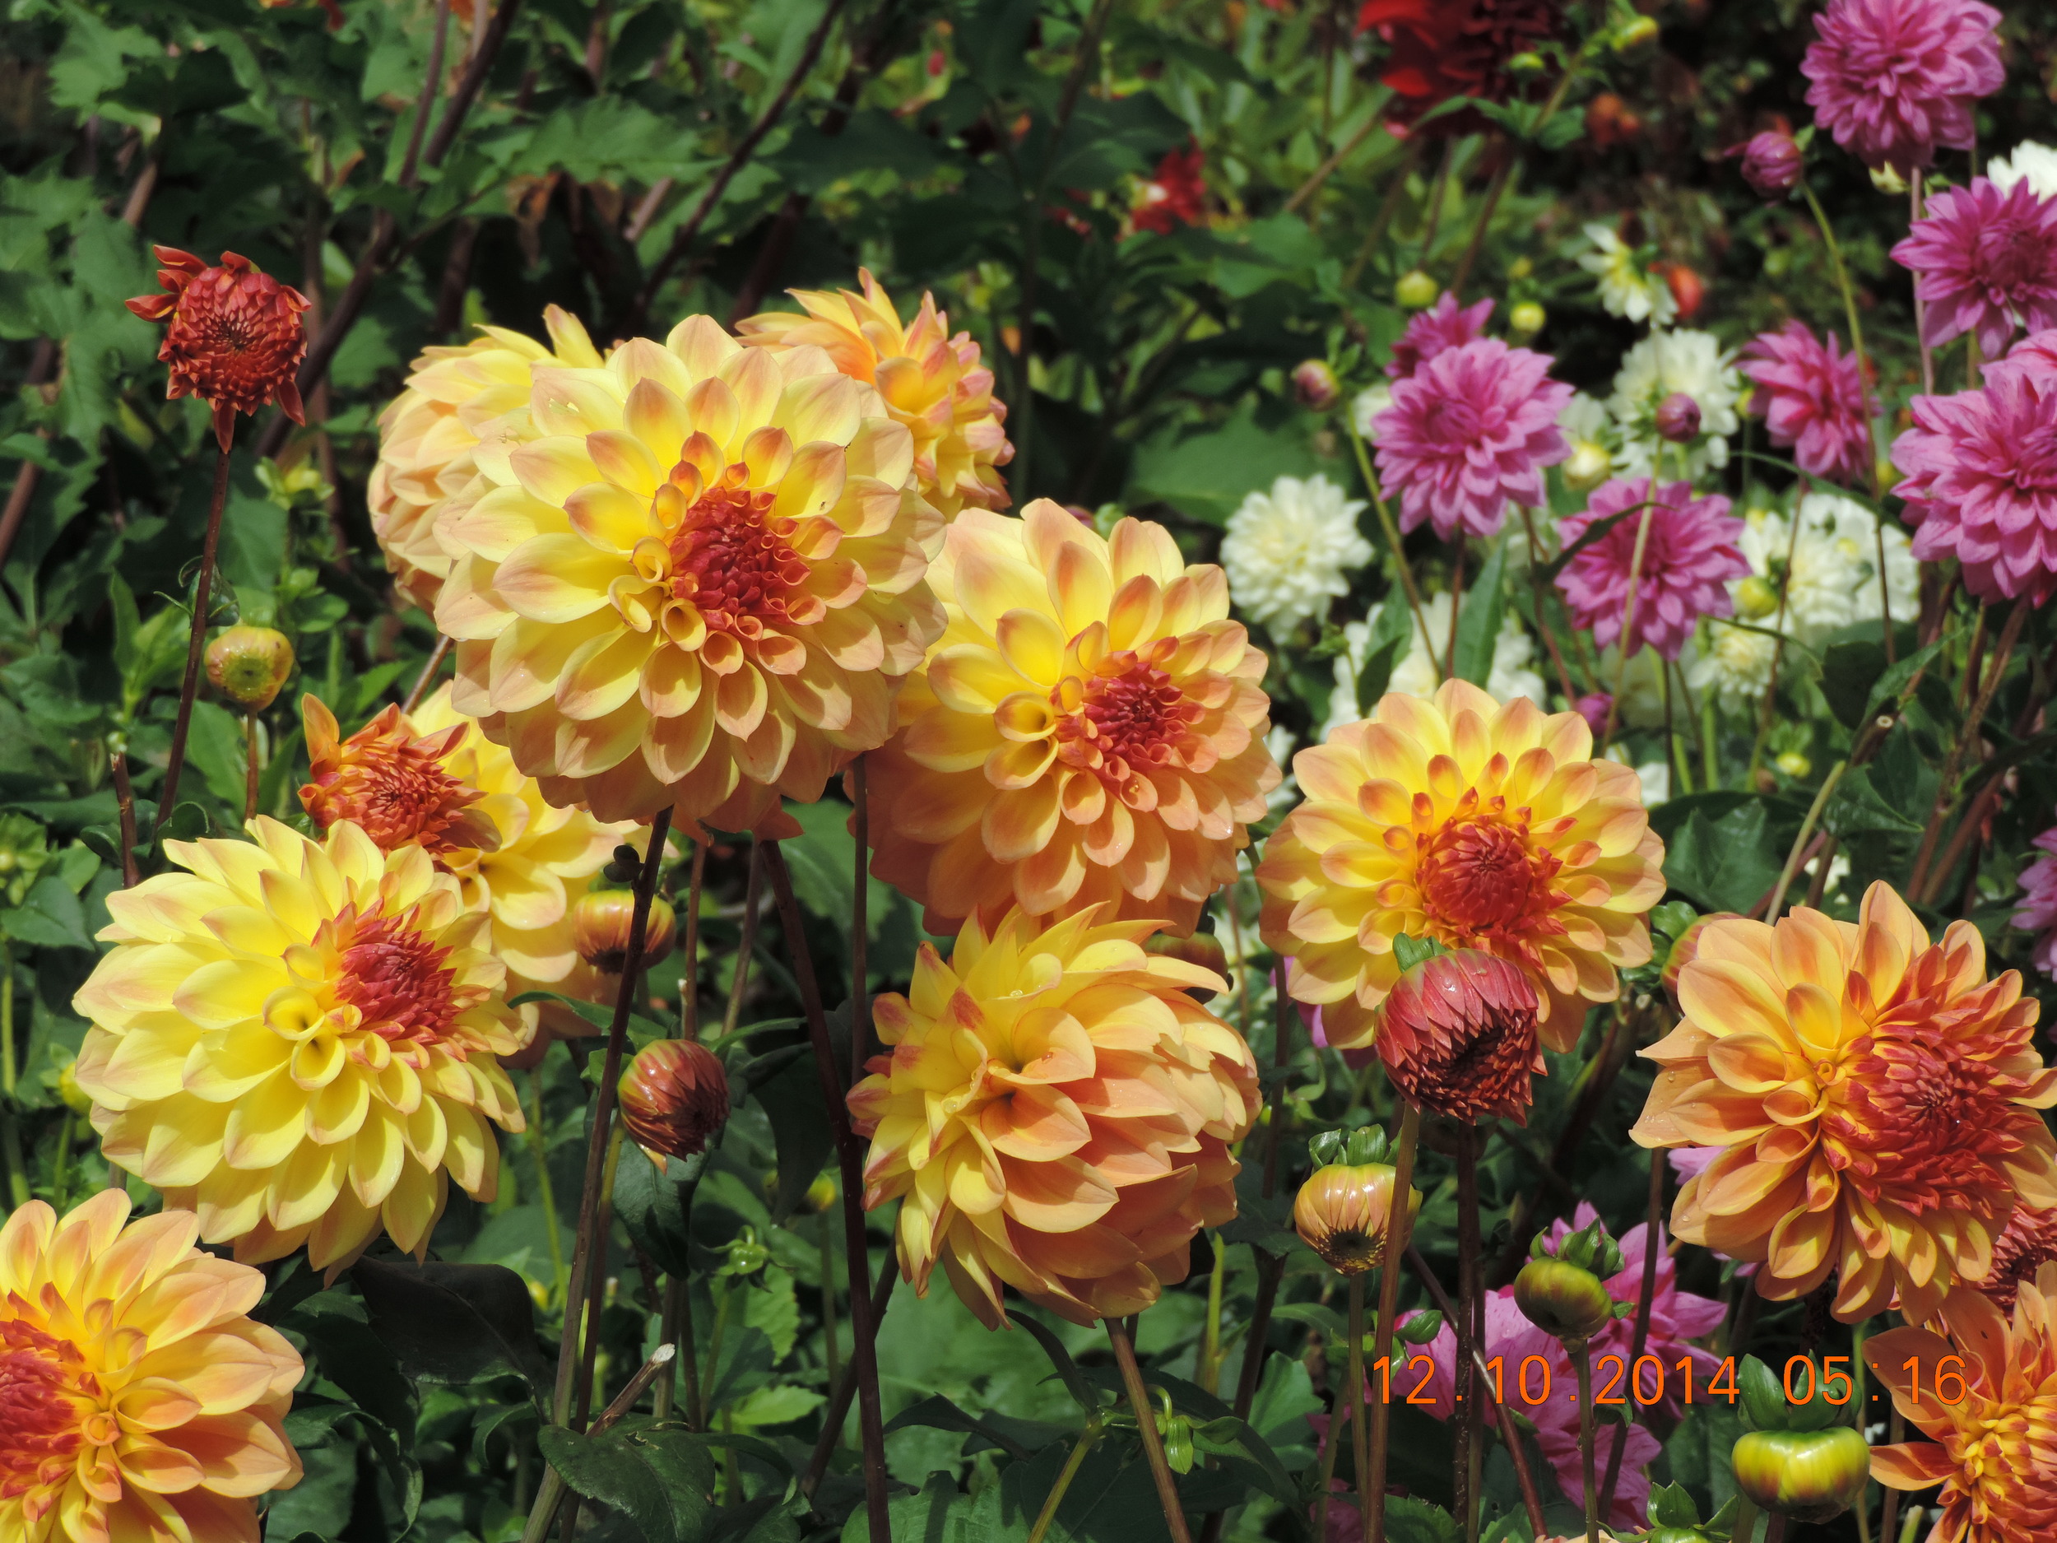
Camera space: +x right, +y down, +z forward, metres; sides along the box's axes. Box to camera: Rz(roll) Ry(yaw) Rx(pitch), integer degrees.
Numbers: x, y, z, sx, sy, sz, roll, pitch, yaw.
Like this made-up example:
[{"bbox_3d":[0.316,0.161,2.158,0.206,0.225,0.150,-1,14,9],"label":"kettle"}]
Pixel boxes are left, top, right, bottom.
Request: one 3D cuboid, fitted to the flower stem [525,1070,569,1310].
[{"bbox_3d":[-0.145,0.127,1.620,0.006,0.076,0.006,-7,12,0],"label":"flower stem"}]

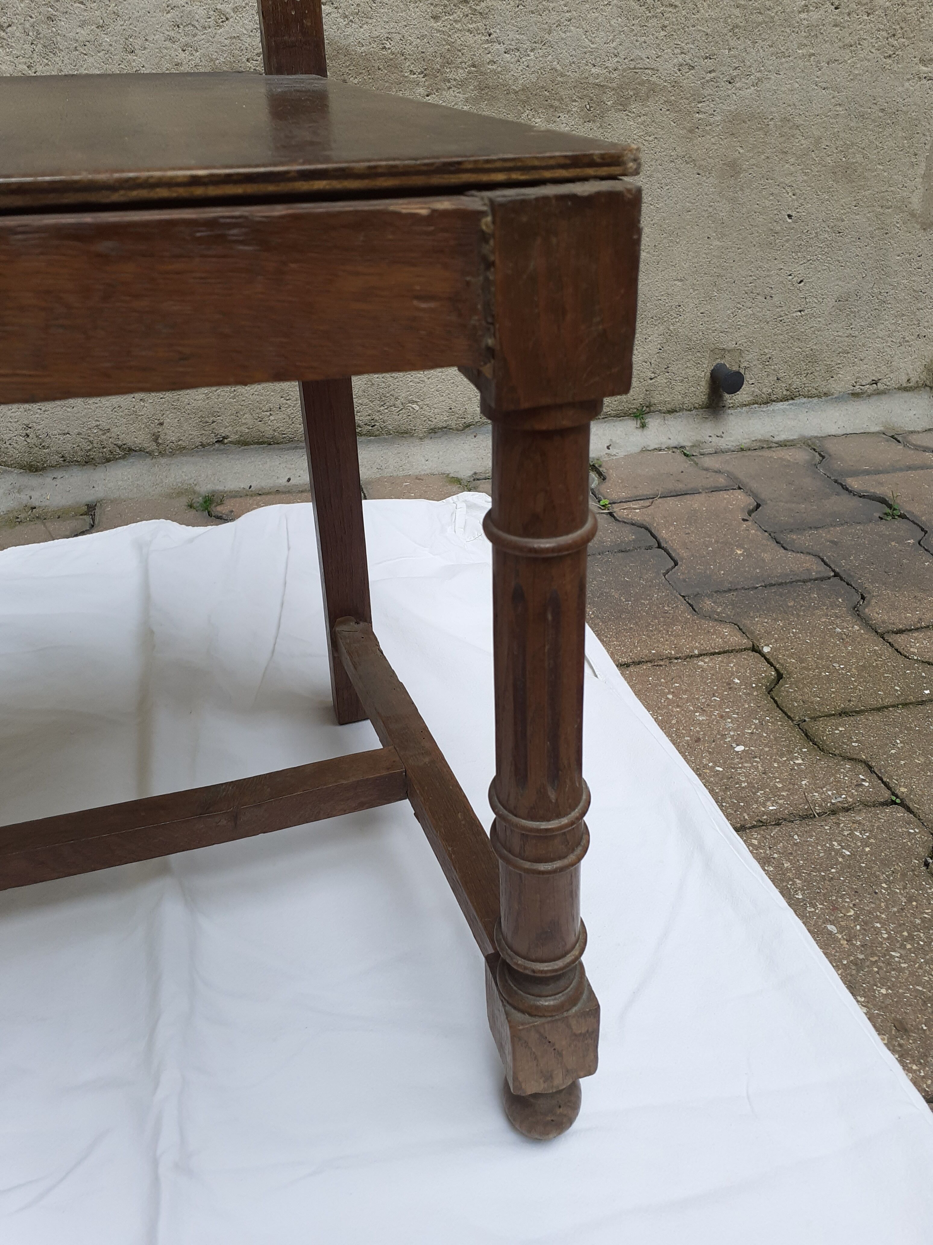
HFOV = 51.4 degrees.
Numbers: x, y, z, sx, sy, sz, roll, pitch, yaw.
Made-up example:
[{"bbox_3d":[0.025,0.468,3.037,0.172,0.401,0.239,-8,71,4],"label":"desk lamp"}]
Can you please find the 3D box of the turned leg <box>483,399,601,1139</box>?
[{"bbox_3d":[0.032,0.093,0.391,0.042,0.390,0.042,-10,34,-11],"label":"turned leg"}]

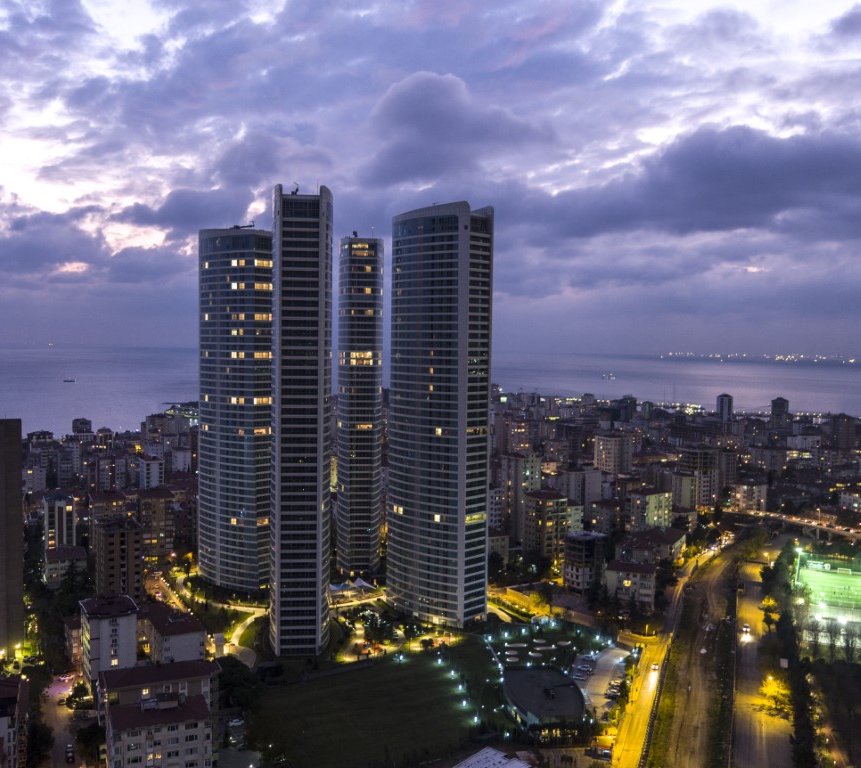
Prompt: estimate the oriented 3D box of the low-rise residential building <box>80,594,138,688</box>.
[{"bbox_3d":[-91.760,72.000,252.890,13.300,24.800,15.800,-1,3,-30],"label":"low-rise residential building"}]

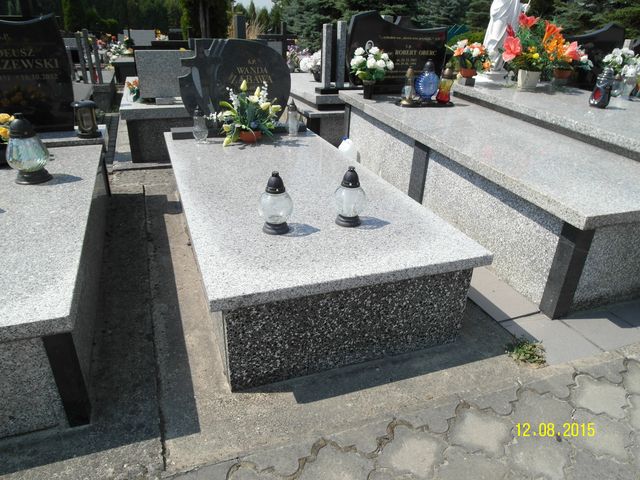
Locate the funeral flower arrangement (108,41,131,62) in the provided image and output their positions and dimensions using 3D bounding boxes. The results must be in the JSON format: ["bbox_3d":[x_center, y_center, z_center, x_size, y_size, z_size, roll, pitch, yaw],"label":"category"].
[{"bbox_3d":[-3.927,-3.692,8.690,0.407,0.374,0.352,-8,28,-19],"label":"funeral flower arrangement"}]

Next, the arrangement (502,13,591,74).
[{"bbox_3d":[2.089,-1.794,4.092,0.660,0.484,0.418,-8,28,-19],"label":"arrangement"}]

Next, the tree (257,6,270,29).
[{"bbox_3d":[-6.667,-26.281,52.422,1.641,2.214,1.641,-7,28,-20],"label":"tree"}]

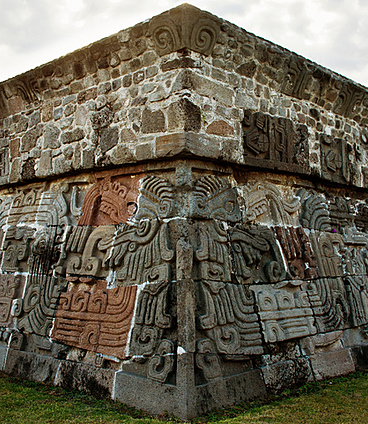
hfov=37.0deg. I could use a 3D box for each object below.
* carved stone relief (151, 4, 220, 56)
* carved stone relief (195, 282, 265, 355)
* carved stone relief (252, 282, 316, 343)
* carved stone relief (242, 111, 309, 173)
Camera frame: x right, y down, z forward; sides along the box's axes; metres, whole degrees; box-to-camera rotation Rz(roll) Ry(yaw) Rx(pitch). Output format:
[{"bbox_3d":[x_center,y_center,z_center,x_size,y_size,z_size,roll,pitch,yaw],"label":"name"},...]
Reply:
[{"bbox_3d":[0.013,-2.102,6.584,0.592,0.386,0.614,-5,-7,44],"label":"carved stone relief"},{"bbox_3d":[0.413,1.260,6.386,0.280,0.851,1.101,-23,-19,40],"label":"carved stone relief"},{"bbox_3d":[1.219,1.316,7.234,0.280,0.719,1.220,-23,-19,40],"label":"carved stone relief"},{"bbox_3d":[1.258,-0.974,7.910,0.250,0.746,1.621,-5,-7,44],"label":"carved stone relief"}]

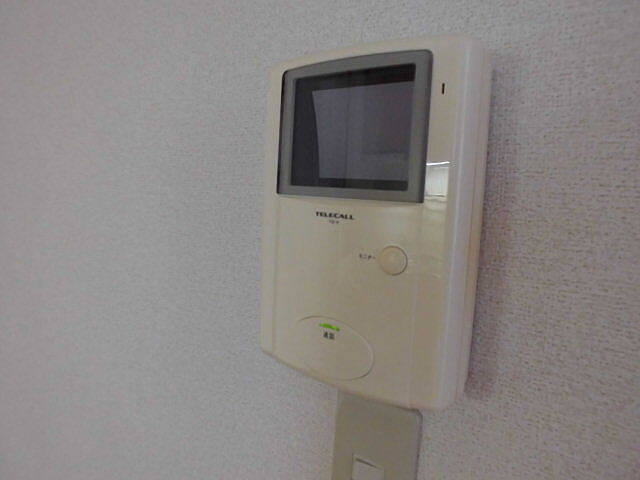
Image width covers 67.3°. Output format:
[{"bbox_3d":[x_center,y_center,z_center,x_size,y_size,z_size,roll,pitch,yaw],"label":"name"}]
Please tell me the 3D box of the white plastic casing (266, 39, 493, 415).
[{"bbox_3d":[0.026,-0.010,0.320,0.150,0.217,0.034,7,8,37],"label":"white plastic casing"}]

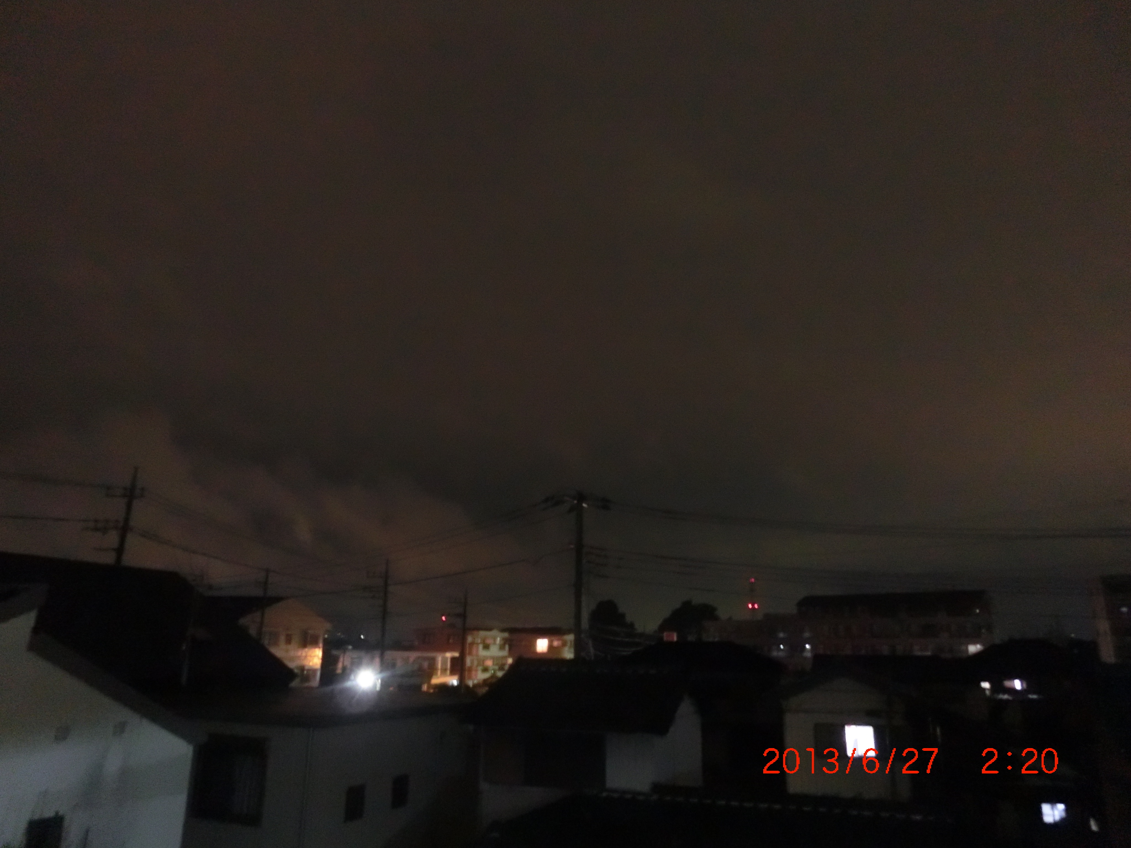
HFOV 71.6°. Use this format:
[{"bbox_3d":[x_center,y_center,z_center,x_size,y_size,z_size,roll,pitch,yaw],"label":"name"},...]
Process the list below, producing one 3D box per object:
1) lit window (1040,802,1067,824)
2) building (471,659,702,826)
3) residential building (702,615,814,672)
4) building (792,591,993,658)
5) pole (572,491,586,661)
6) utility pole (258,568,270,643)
[{"bbox_3d":[16.198,12.927,26.026,0.821,0.747,0.100,-6,-18,22],"label":"lit window"},{"bbox_3d":[0.704,8.275,16.557,4.200,6.500,4.700,-6,-18,22],"label":"building"},{"bbox_3d":[27.835,31.943,110.114,14.563,9.194,9.000,-6,-18,22],"label":"residential building"},{"bbox_3d":[43.894,28.880,104.015,23.220,11.925,9.000,-6,-18,22],"label":"building"},{"bbox_3d":[0.402,7.845,22.588,0.330,12.000,0.330,-6,-18,22],"label":"pole"},{"bbox_3d":[-18.633,13.963,47.531,0.300,10.300,0.300,-6,-18,22],"label":"utility pole"}]

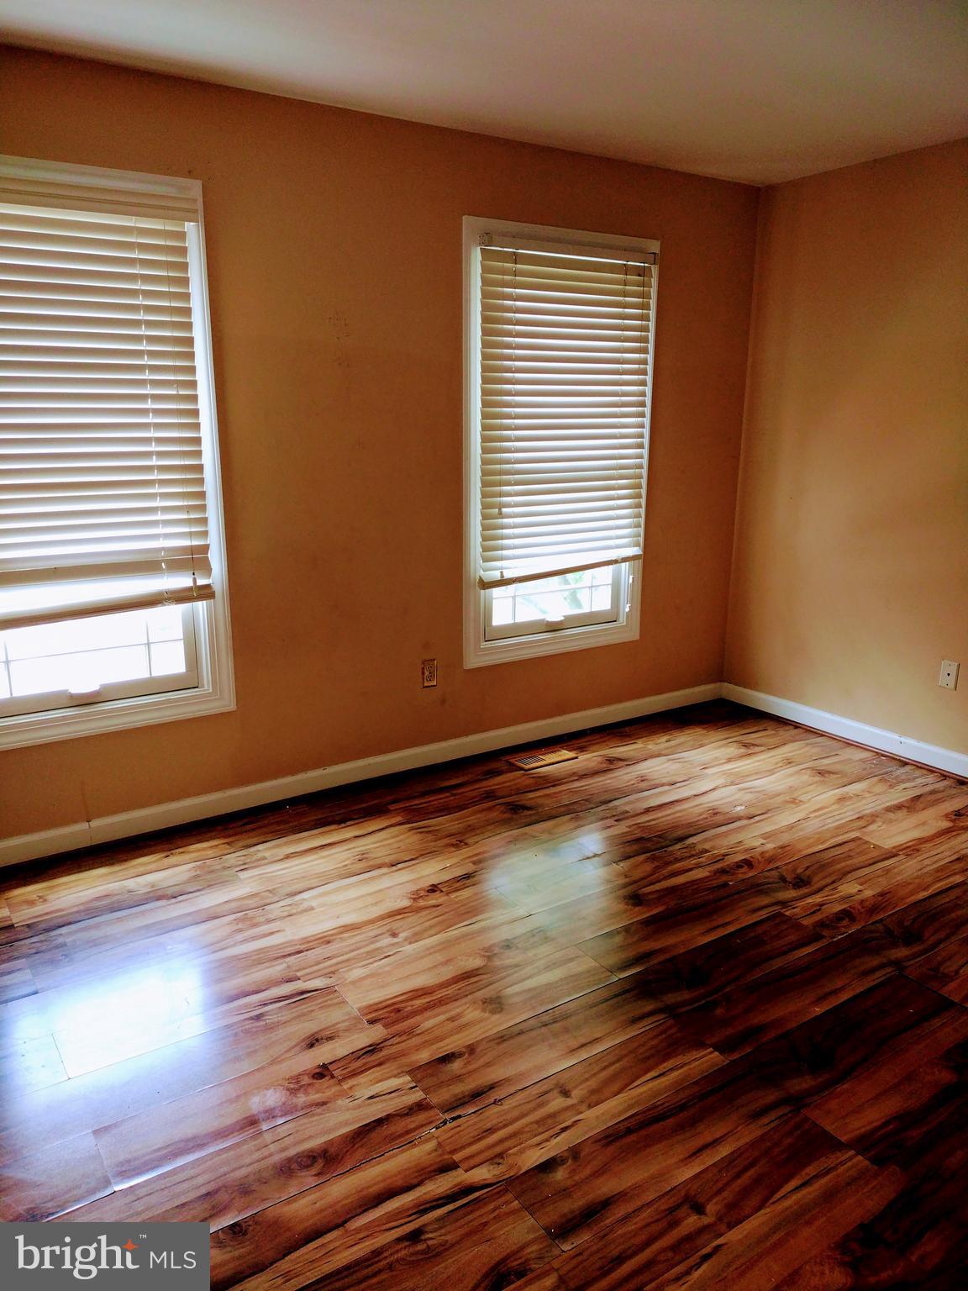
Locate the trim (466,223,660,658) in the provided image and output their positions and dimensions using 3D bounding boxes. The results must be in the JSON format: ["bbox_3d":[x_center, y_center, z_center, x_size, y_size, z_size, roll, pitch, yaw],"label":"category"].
[{"bbox_3d":[0.311,-0.818,4.235,0.989,1.733,0.110,-9,16,-34],"label":"trim"}]

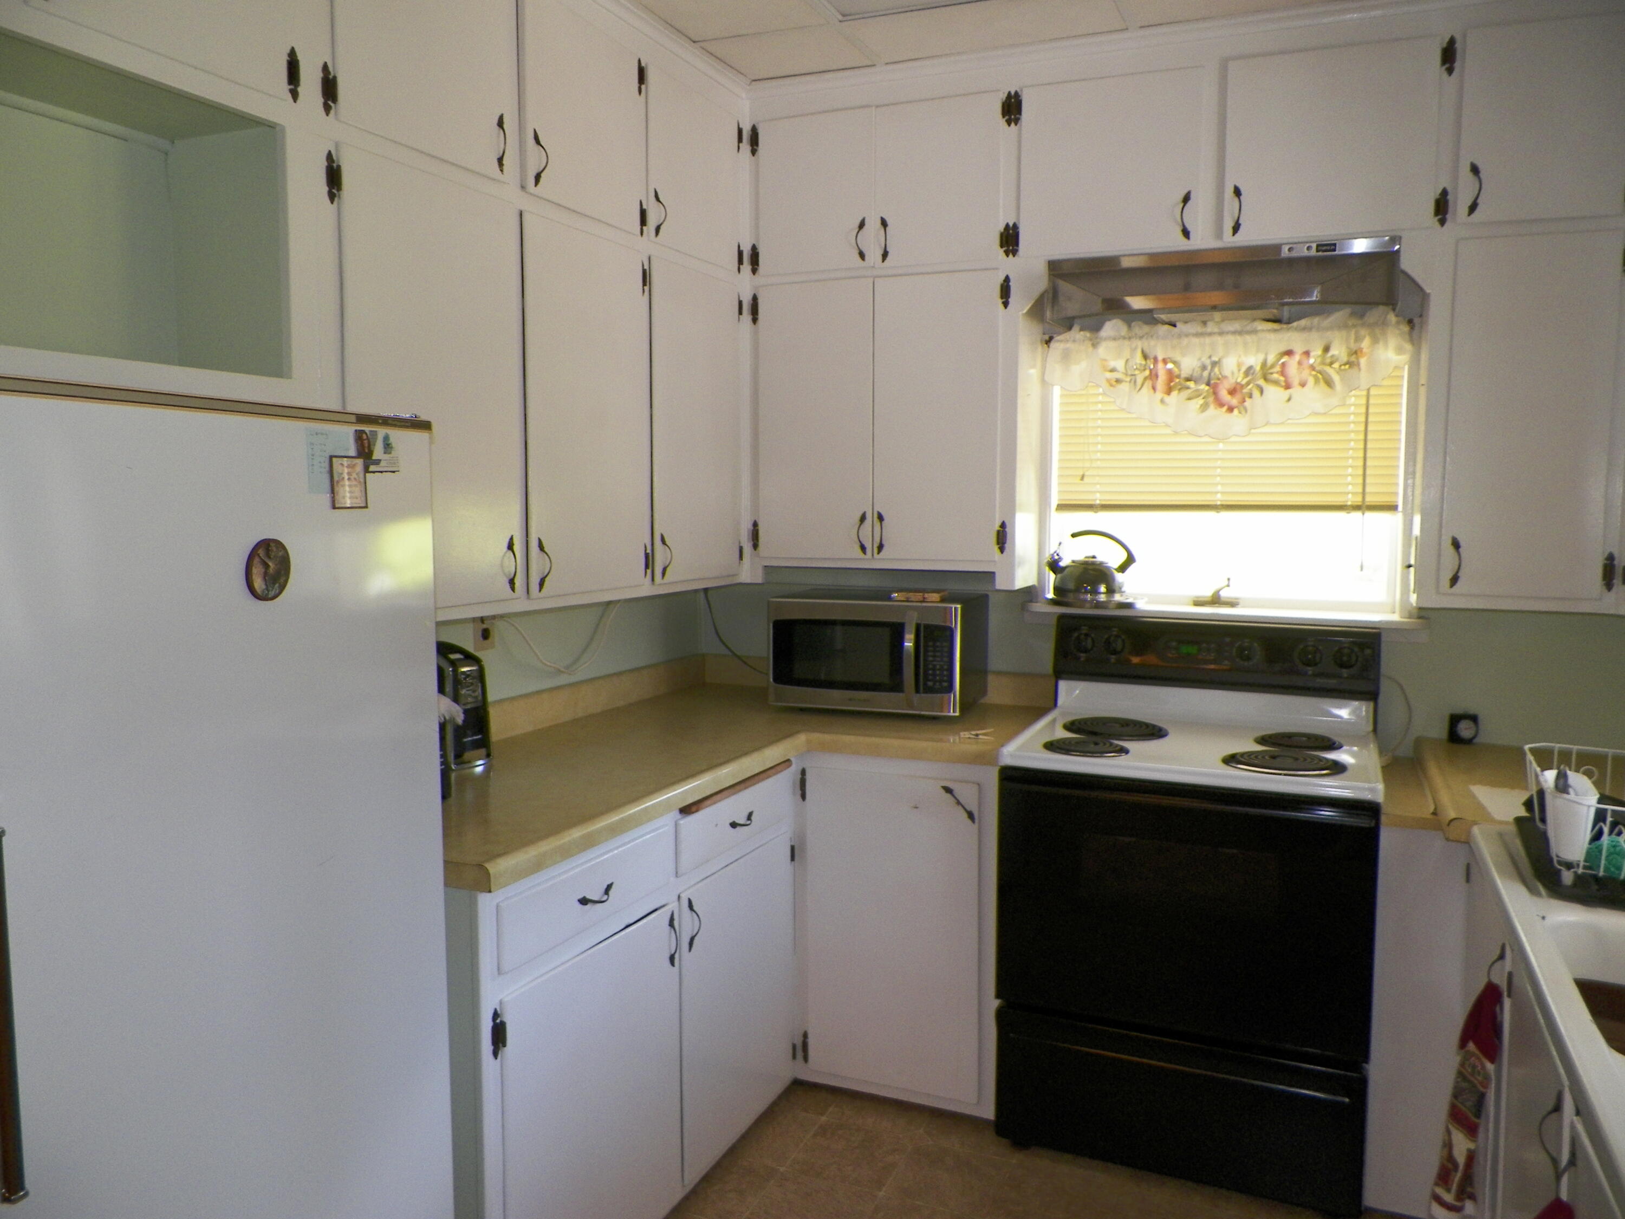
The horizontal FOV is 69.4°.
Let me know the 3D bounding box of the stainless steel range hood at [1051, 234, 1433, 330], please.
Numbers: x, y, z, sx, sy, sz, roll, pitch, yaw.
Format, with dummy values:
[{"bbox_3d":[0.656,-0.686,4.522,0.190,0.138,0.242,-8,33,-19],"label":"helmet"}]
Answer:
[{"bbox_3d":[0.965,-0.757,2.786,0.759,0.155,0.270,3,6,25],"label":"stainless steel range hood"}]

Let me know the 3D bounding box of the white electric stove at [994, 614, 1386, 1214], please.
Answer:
[{"bbox_3d":[0.878,0.632,2.720,0.762,1.160,0.645,3,6,25],"label":"white electric stove"}]

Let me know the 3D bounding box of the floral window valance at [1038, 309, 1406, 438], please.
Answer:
[{"bbox_3d":[0.985,-0.563,2.865,0.851,0.289,0.070,3,6,25],"label":"floral window valance"}]

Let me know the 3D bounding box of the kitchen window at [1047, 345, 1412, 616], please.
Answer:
[{"bbox_3d":[1.025,-0.356,2.965,0.870,0.715,0.100,3,6,25],"label":"kitchen window"}]

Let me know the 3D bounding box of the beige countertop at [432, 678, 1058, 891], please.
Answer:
[{"bbox_3d":[-0.203,0.335,2.588,1.095,0.045,1.770,3,6,25],"label":"beige countertop"}]

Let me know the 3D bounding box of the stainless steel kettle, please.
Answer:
[{"bbox_3d":[0.732,-0.114,3.086,0.222,0.188,0.165,3,6,25],"label":"stainless steel kettle"}]

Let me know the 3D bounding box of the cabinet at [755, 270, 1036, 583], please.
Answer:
[{"bbox_3d":[0.227,-0.472,3.155,0.740,0.787,0.265,3,6,25],"label":"cabinet"}]

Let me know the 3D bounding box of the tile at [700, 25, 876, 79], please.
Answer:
[{"bbox_3d":[-0.055,-1.372,2.889,0.342,0.017,0.257,3,6,25],"label":"tile"}]

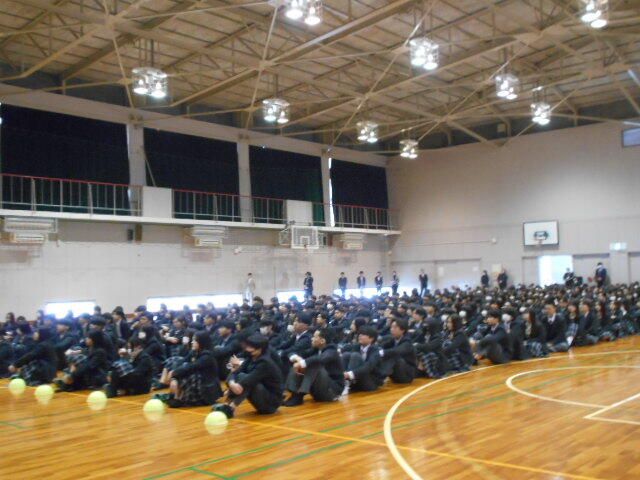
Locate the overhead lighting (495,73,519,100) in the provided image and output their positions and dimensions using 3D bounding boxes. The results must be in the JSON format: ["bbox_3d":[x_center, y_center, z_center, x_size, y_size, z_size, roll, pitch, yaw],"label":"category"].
[{"bbox_3d":[7.473,-6.118,28.740,0.950,0.800,0.950,-5,-4,41],"label":"overhead lighting"}]

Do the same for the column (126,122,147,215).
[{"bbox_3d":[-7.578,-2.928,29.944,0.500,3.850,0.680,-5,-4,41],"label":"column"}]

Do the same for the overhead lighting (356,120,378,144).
[{"bbox_3d":[2.208,-4.989,33.312,0.950,0.800,0.950,-5,-4,41],"label":"overhead lighting"}]

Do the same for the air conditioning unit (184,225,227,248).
[{"bbox_3d":[-4.975,-0.127,31.473,0.750,0.920,1.750,-5,-4,41],"label":"air conditioning unit"}]

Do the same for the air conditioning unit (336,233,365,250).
[{"bbox_3d":[1.609,0.095,38.997,0.750,0.920,1.700,-5,-4,41],"label":"air conditioning unit"}]

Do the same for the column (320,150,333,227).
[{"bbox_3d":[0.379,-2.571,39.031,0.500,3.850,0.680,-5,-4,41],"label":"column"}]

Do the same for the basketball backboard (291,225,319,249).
[{"bbox_3d":[-0.692,-0.121,33.486,0.120,1.050,1.800,-5,-4,41],"label":"basketball backboard"}]

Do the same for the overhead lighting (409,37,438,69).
[{"bbox_3d":[3.491,-6.256,24.253,0.950,0.800,0.950,-5,-4,41],"label":"overhead lighting"}]

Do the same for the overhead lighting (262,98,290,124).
[{"bbox_3d":[-1.737,-5.131,28.794,0.950,0.800,0.950,-5,-4,41],"label":"overhead lighting"}]

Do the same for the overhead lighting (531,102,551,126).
[{"bbox_3d":[10.258,-5.849,33.472,0.950,0.800,0.950,-5,-4,41],"label":"overhead lighting"}]

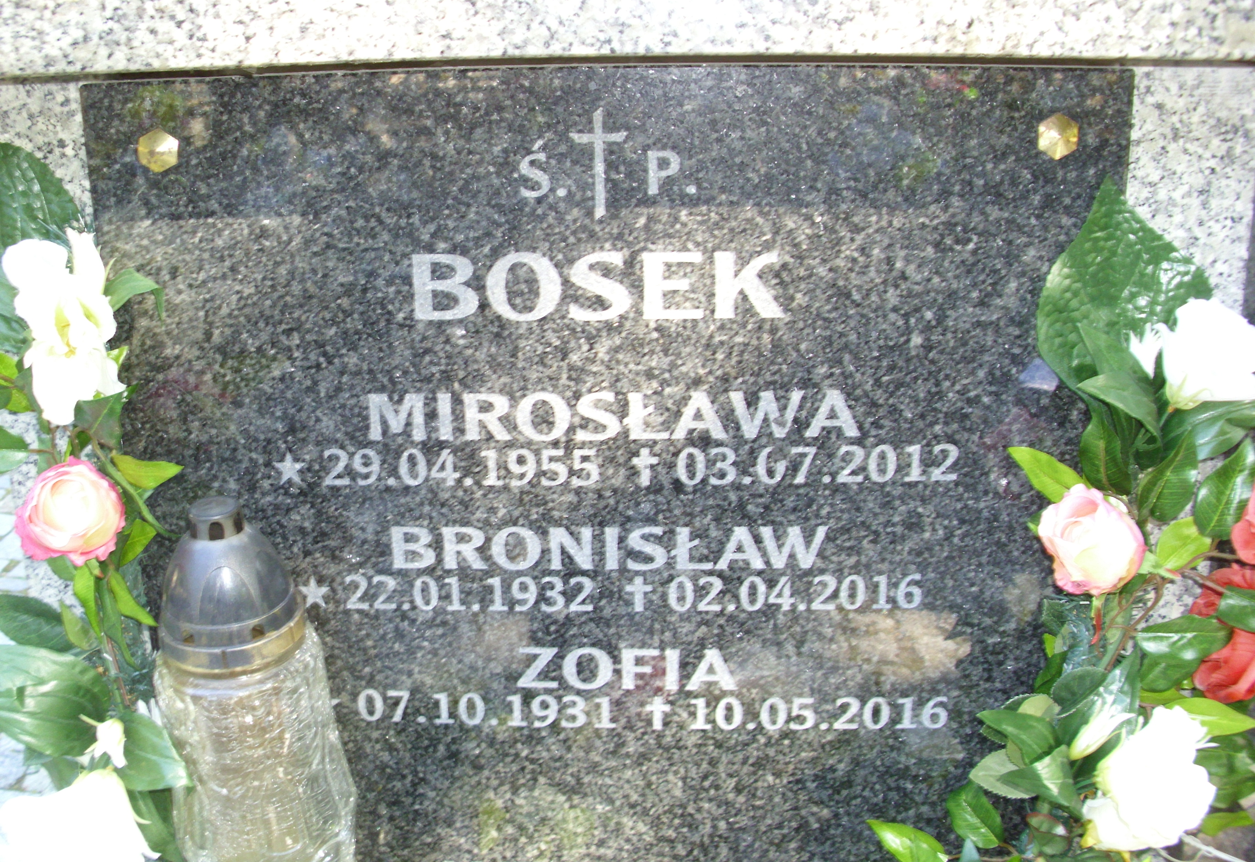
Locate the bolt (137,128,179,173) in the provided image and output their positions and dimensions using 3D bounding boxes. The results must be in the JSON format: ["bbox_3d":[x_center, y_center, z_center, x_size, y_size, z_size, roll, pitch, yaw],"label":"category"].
[{"bbox_3d":[-0.270,-0.161,0.731,0.024,0.026,0.009,1,18,1],"label":"bolt"}]

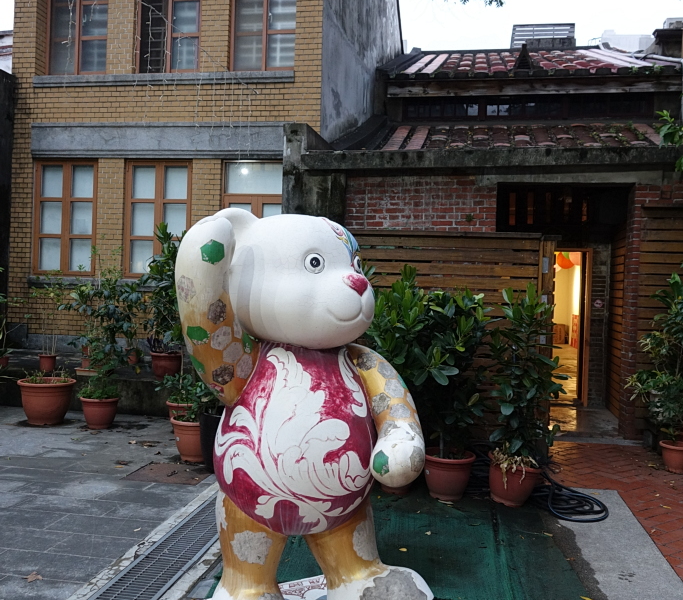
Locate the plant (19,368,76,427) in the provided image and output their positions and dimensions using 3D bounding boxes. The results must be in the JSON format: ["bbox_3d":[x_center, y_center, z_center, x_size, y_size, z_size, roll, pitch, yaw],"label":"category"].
[{"bbox_3d":[-2.988,0.959,6.927,0.600,0.540,0.600,2,0,9],"label":"plant"}]

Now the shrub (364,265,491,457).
[{"bbox_3d":[0.596,0.421,4.731,0.886,1.316,0.615,2,-1,9],"label":"shrub"}]

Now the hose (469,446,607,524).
[{"bbox_3d":[1.333,1.300,4.938,0.950,0.260,1.000,2,0,9],"label":"hose"}]

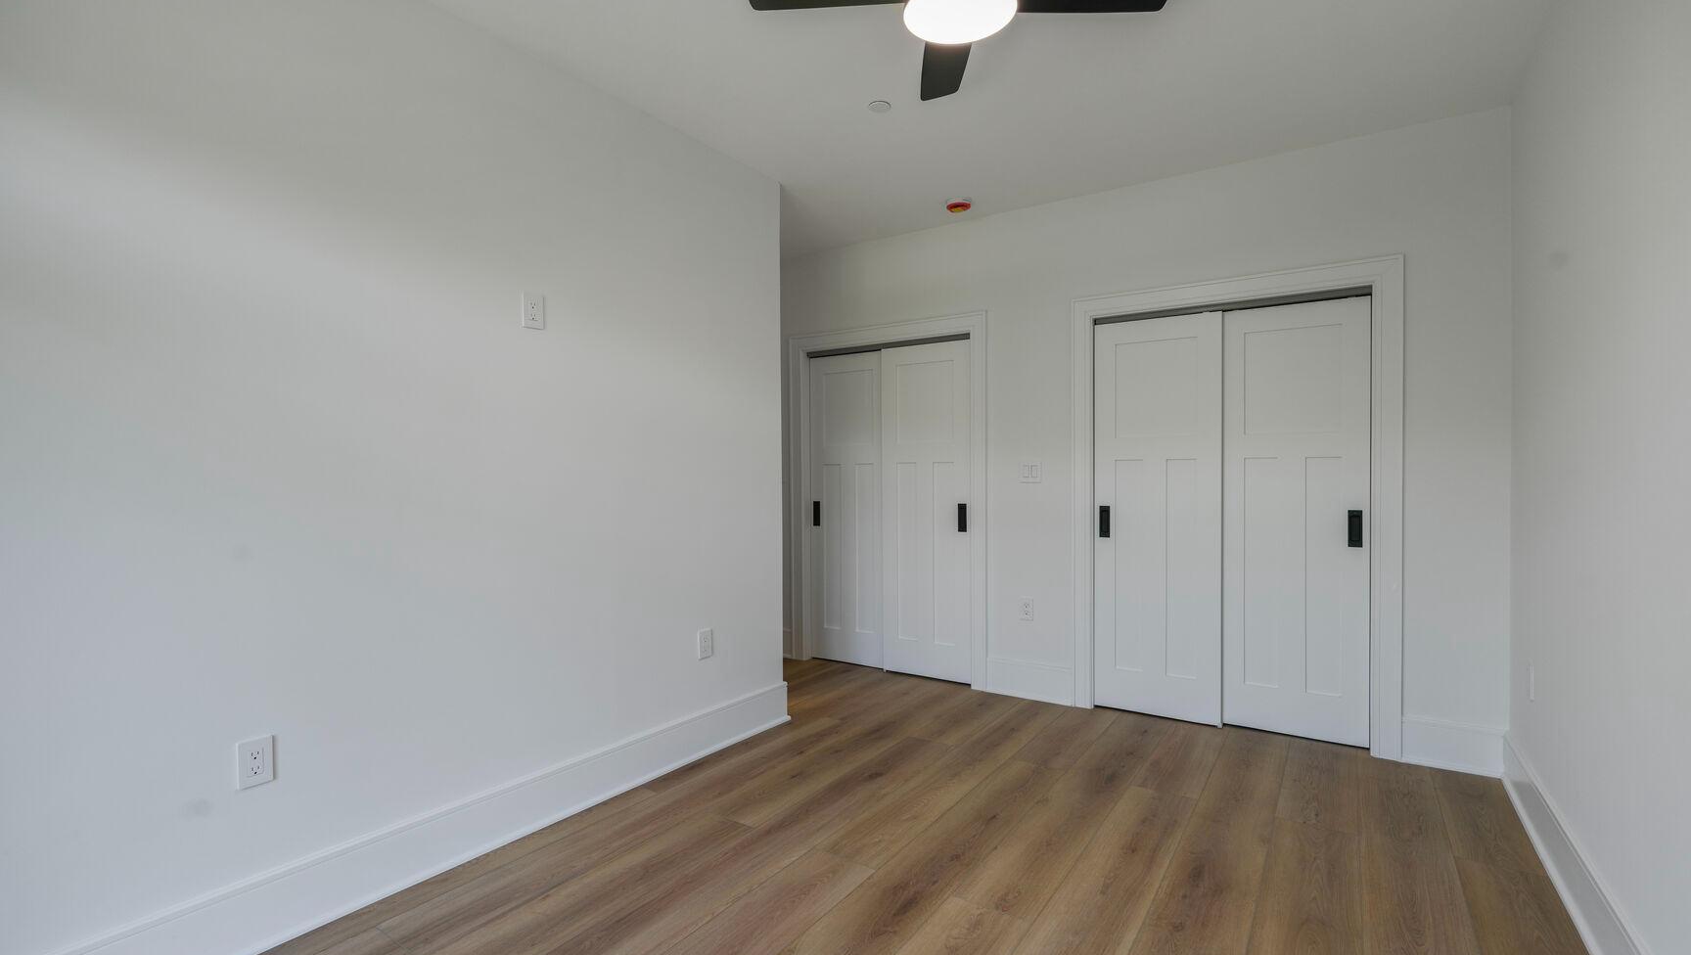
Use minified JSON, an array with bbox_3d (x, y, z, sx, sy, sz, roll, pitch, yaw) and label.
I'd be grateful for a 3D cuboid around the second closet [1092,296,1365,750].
[{"bbox_3d":[1.864,0.198,3.715,1.214,2.033,0.085,0,0,34],"label":"second closet"}]

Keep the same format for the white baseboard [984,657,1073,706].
[{"bbox_3d":[1.028,1.132,4.186,0.492,0.203,0.022,0,0,34],"label":"white baseboard"}]

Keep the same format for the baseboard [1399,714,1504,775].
[{"bbox_3d":[2.555,1.131,3.163,0.334,0.206,0.022,0,0,34],"label":"baseboard"}]

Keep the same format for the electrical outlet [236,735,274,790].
[{"bbox_3d":[-1.557,0.752,1.988,0.008,0.124,0.080,0,0,34],"label":"electrical outlet"}]

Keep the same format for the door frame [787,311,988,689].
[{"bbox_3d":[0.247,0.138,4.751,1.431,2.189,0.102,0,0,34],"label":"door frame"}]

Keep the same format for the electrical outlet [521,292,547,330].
[{"bbox_3d":[-1.105,-0.590,2.662,0.008,0.124,0.082,0,0,34],"label":"electrical outlet"}]

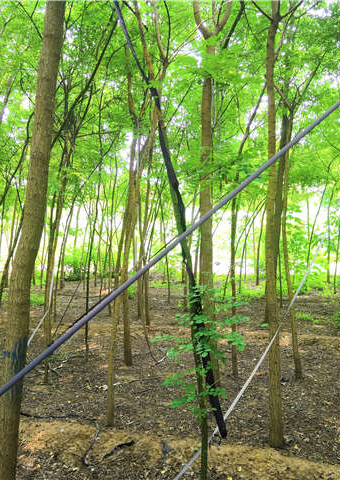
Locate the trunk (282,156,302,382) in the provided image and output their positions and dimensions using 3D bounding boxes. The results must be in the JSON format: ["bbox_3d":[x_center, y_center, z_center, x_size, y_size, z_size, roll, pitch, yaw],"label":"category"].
[{"bbox_3d":[1.571,0.359,6.400,0.230,2.870,0.180,0,-3,0],"label":"trunk"}]

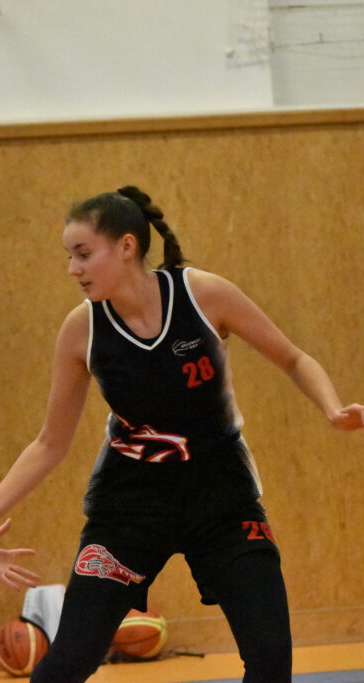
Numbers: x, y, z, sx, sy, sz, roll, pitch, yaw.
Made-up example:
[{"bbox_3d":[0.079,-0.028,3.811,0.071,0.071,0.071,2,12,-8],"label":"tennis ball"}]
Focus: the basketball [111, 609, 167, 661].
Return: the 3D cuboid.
[{"bbox_3d":[-0.180,1.257,18.000,0.230,0.230,0.230,-4,-1,0],"label":"basketball"}]

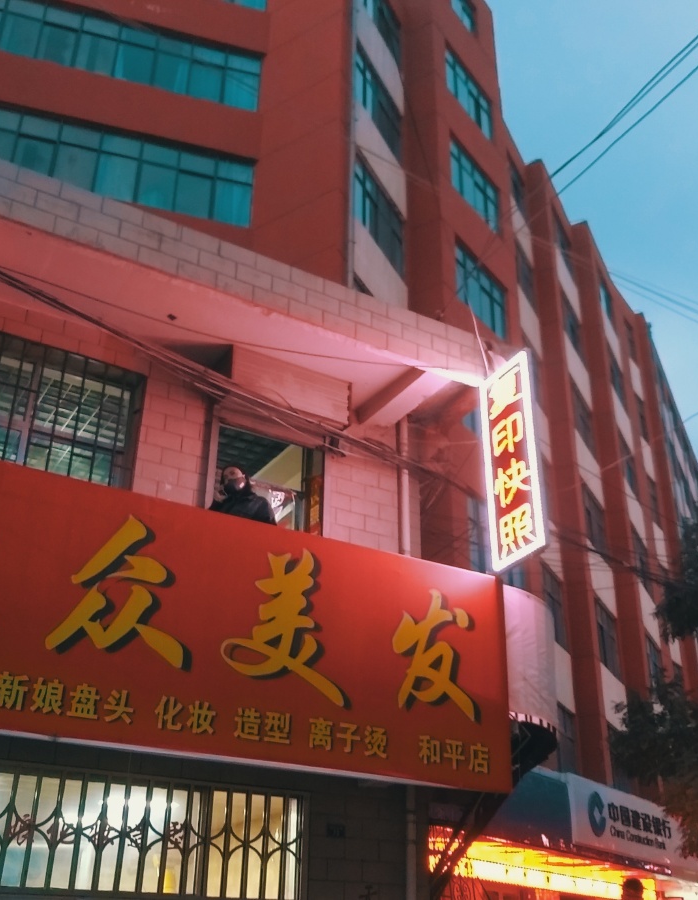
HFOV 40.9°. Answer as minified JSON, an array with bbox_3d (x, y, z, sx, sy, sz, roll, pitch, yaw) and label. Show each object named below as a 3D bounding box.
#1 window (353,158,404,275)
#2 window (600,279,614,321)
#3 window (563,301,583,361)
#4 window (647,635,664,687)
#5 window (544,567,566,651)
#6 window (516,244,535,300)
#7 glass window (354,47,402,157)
[{"bbox_3d":[0.655,-4.866,20.096,0.150,1.799,2.518,-13,-30,25],"label":"window"},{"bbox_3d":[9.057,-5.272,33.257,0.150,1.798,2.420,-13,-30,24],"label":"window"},{"bbox_3d":[6.953,-3.863,29.034,0.150,1.910,2.290,-13,-31,25],"label":"window"},{"bbox_3d":[8.905,6.331,27.293,0.150,1.798,2.420,-13,-30,24],"label":"window"},{"bbox_3d":[4.949,3.760,22.243,0.150,1.900,1.810,-13,-31,25],"label":"window"},{"bbox_3d":[5.089,-4.992,26.874,0.150,1.810,1.810,-13,-31,25],"label":"window"},{"bbox_3d":[0.693,-7.774,21.591,0.150,1.798,2.518,-13,-30,25],"label":"glass window"}]

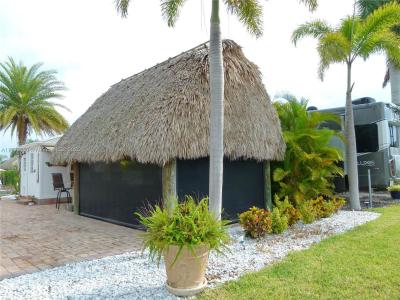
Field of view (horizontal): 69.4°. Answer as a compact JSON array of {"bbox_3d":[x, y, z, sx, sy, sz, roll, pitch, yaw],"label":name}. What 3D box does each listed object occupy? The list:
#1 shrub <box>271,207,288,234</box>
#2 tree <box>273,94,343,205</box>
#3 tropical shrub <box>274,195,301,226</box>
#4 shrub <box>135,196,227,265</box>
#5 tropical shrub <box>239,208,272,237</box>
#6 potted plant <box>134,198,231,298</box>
[{"bbox_3d":[1.644,1.439,5.974,0.420,0.550,0.420,0,-3,0],"label":"shrub"},{"bbox_3d":[3.210,0.127,8.708,2.250,3.500,2.100,0,-3,0],"label":"tree"},{"bbox_3d":[2.053,1.412,6.777,0.620,0.700,0.580,0,-3,0],"label":"tropical shrub"},{"bbox_3d":[-0.178,0.880,3.122,1.000,0.720,0.950,0,-3,0],"label":"shrub"},{"bbox_3d":[1.096,1.398,5.706,0.660,0.600,0.620,0,-3,0],"label":"tropical shrub"},{"bbox_3d":[-0.178,1.025,3.114,1.000,1.030,0.950,0,-3,0],"label":"potted plant"}]

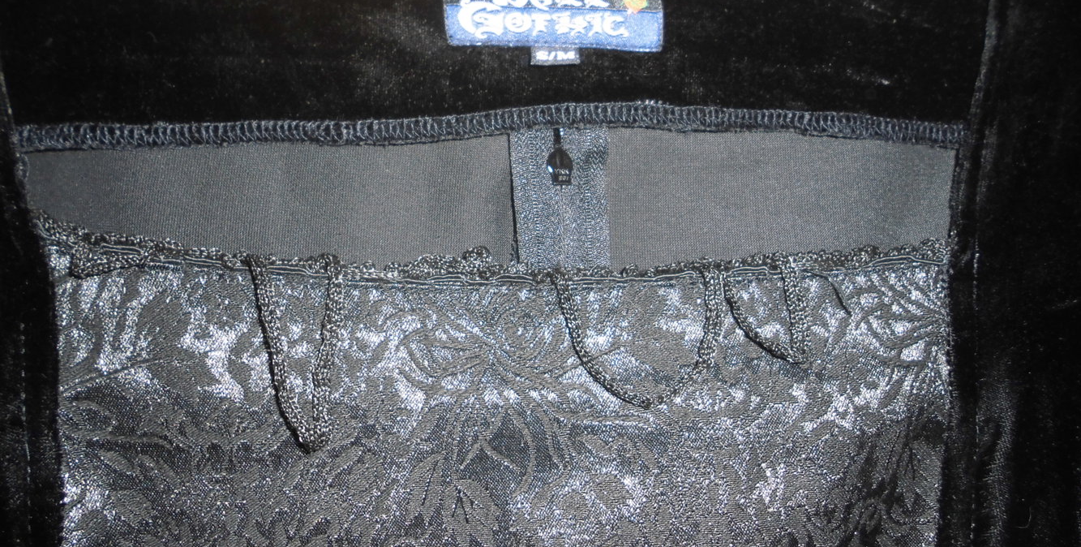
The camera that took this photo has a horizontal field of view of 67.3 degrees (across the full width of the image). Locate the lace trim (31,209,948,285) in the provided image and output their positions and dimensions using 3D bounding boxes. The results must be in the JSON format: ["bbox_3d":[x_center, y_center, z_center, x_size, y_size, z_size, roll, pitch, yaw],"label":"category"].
[{"bbox_3d":[-0.014,-0.007,0.220,0.249,0.009,0.021,0,84,0],"label":"lace trim"}]

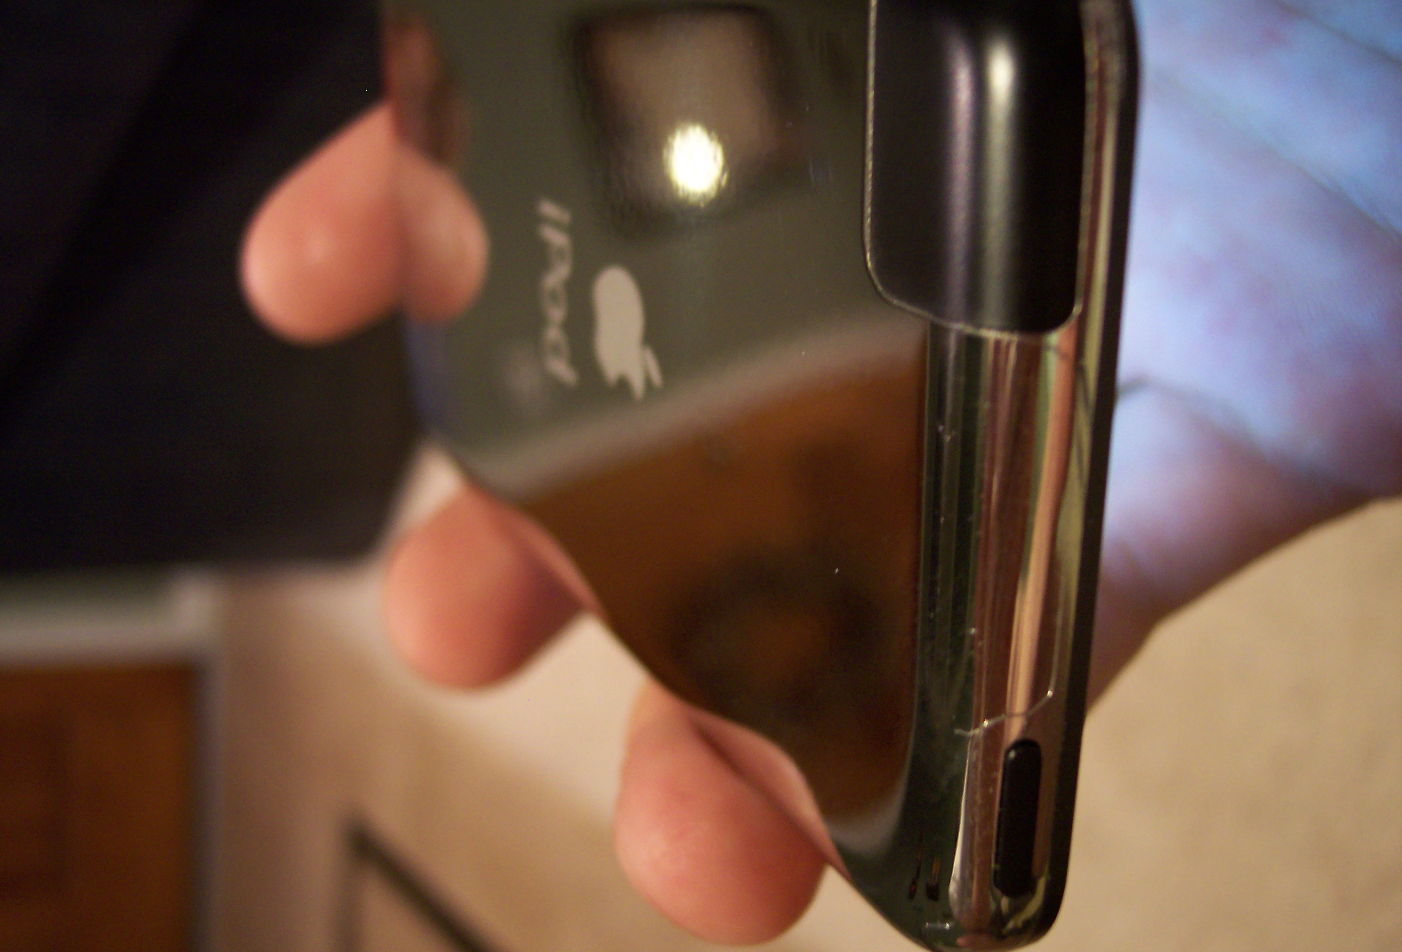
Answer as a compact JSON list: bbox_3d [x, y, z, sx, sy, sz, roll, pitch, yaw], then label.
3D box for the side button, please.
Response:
[{"bbox_3d":[0.018,0.020,0.088,0.002,0.010,0.001,-8,23,-17],"label":"side button"}]

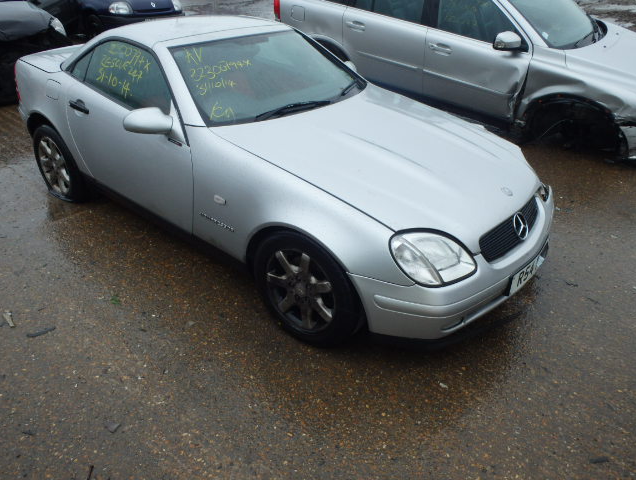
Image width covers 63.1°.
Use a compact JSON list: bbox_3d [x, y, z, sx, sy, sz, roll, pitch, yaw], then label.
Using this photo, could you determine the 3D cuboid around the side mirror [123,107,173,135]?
[{"bbox_3d":[-0.827,-0.580,2.519,0.160,0.130,0.240,24,36,34],"label":"side mirror"}]

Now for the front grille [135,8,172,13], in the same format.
[{"bbox_3d":[-3.032,-4.239,9.569,0.740,0.080,0.090,-25,39,-38],"label":"front grille"}]

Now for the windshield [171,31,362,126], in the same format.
[{"bbox_3d":[-0.244,-0.999,3.095,0.700,0.140,1.360,47,46,15],"label":"windshield"}]

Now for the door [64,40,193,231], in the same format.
[{"bbox_3d":[-1.036,-0.626,2.988,1.220,0.880,0.290,24,36,34],"label":"door"}]

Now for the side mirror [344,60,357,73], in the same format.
[{"bbox_3d":[0.240,-1.257,3.785,0.160,0.130,0.240,24,36,34],"label":"side mirror"}]

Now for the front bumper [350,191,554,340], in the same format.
[{"bbox_3d":[0.831,0.063,2.631,0.520,0.420,1.680,24,36,34],"label":"front bumper"}]

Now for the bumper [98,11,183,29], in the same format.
[{"bbox_3d":[-3.121,-4.082,9.756,1.620,0.420,0.500,-25,39,-38],"label":"bumper"}]

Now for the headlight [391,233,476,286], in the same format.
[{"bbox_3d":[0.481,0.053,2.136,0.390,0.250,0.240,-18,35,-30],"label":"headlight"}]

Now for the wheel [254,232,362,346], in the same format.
[{"bbox_3d":[-0.056,0.213,2.458,0.630,0.620,0.205,24,36,34],"label":"wheel"}]

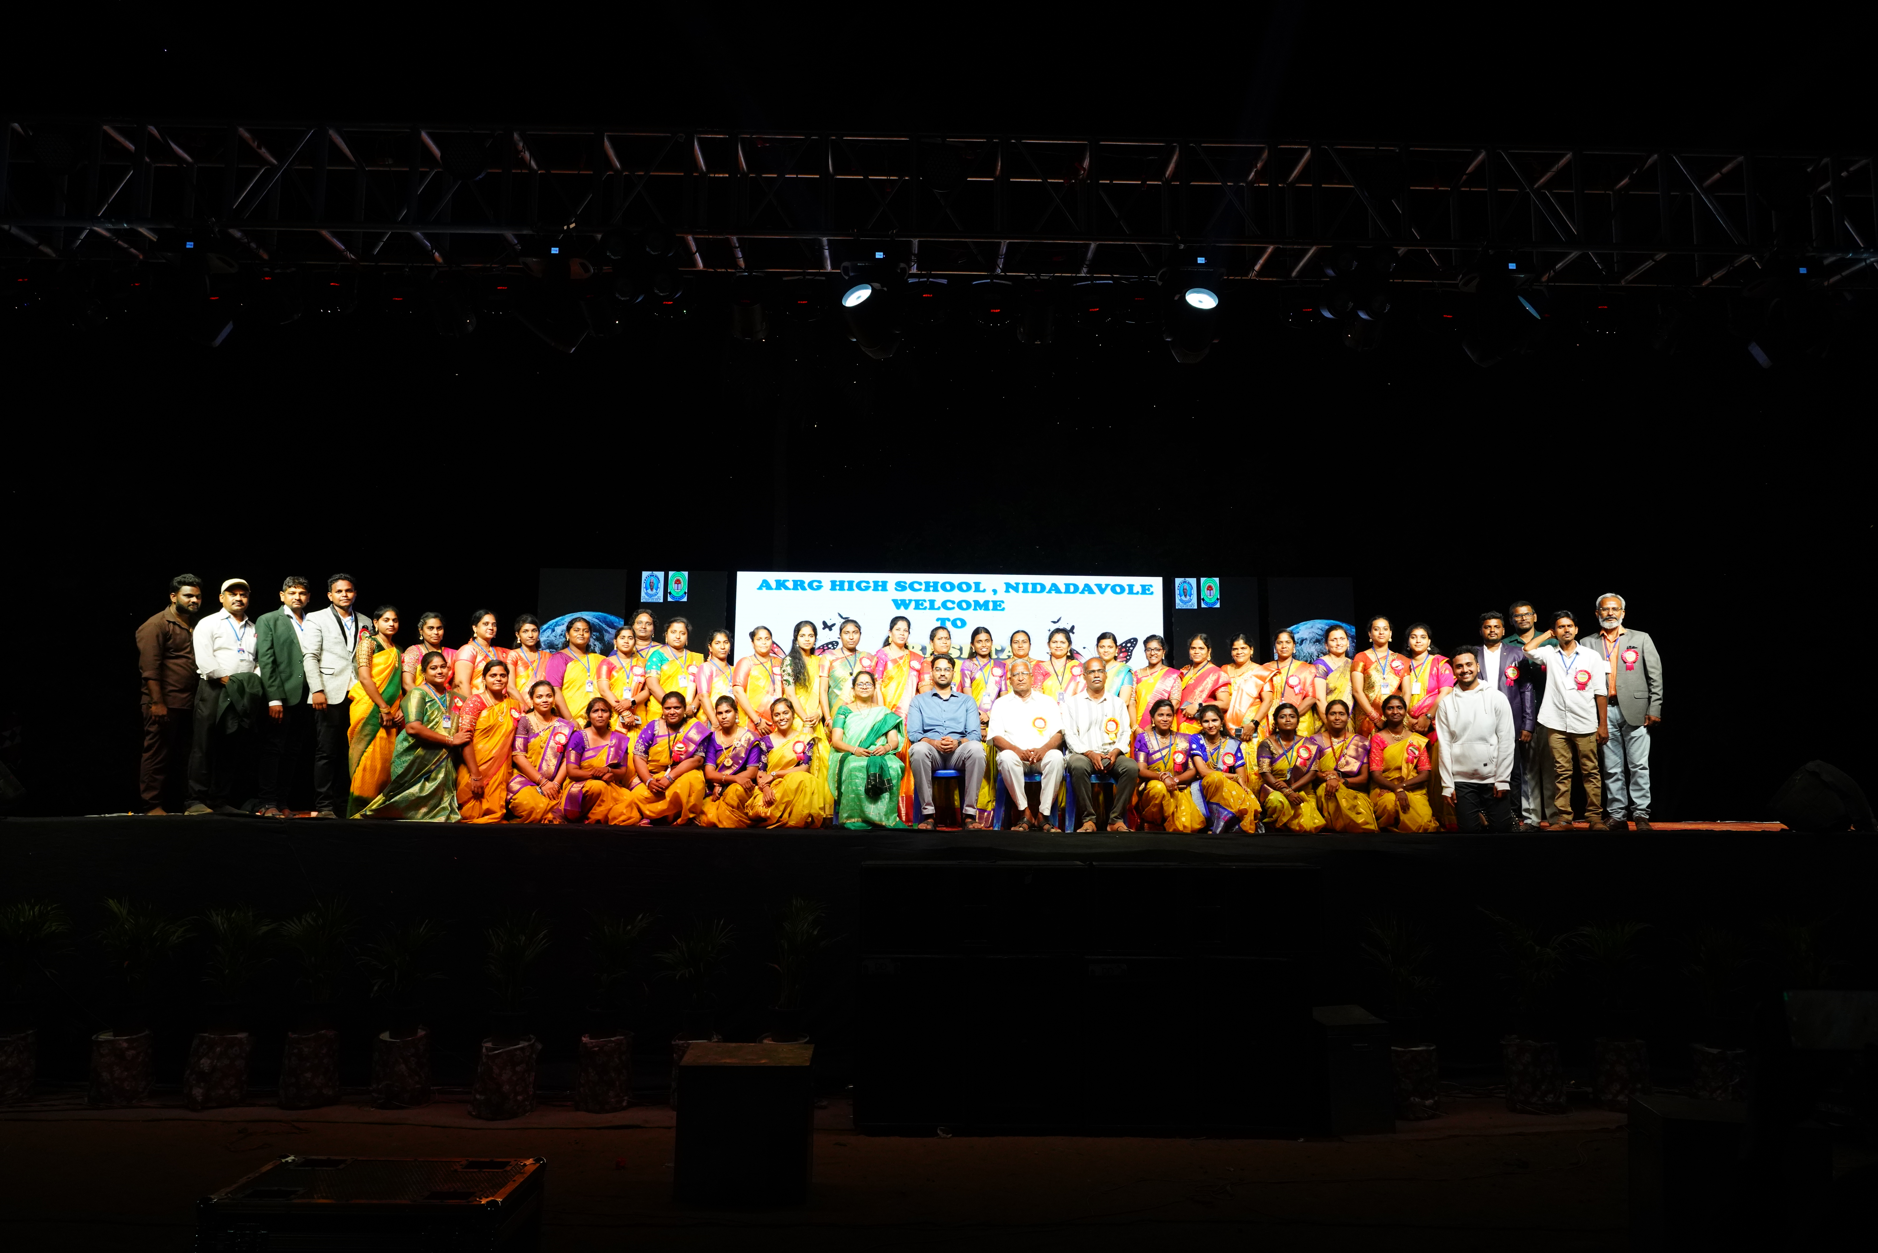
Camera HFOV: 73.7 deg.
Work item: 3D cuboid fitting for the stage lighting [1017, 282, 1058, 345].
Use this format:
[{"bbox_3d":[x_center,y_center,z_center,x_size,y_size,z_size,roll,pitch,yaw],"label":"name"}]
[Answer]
[{"bbox_3d":[0.541,-1.720,6.890,0.220,0.250,0.270,1,-50,-1],"label":"stage lighting"}]

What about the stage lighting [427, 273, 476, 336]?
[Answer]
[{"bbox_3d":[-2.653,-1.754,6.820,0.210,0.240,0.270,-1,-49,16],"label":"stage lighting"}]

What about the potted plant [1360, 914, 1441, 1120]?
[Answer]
[{"bbox_3d":[2.805,2.364,7.600,0.430,1.180,0.430,1,-7,-1],"label":"potted plant"}]

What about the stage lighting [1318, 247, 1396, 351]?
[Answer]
[{"bbox_3d":[2.249,-1.771,6.750,0.380,0.470,0.280,0,-5,-1],"label":"stage lighting"}]

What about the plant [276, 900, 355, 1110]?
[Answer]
[{"bbox_3d":[-4.093,2.433,8.181,0.504,1.271,0.504,0,-5,-1],"label":"plant"}]

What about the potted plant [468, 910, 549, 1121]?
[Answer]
[{"bbox_3d":[-2.570,2.333,7.500,0.430,1.180,0.430,1,-7,-1],"label":"potted plant"}]

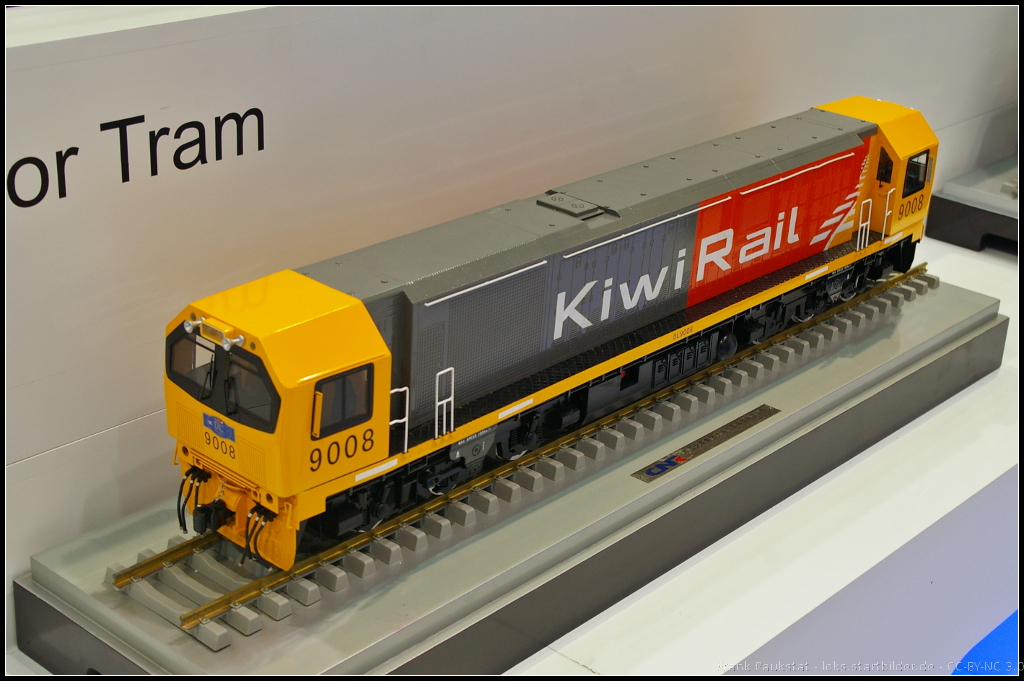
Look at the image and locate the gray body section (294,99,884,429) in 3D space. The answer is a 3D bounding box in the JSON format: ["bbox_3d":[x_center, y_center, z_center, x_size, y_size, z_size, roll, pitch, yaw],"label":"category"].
[{"bbox_3d":[0.099,-0.082,1.262,0.102,0.110,0.667,22,31,39],"label":"gray body section"}]

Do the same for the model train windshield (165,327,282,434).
[{"bbox_3d":[-0.193,0.024,0.976,0.120,0.053,0.011,22,31,39],"label":"model train windshield"}]

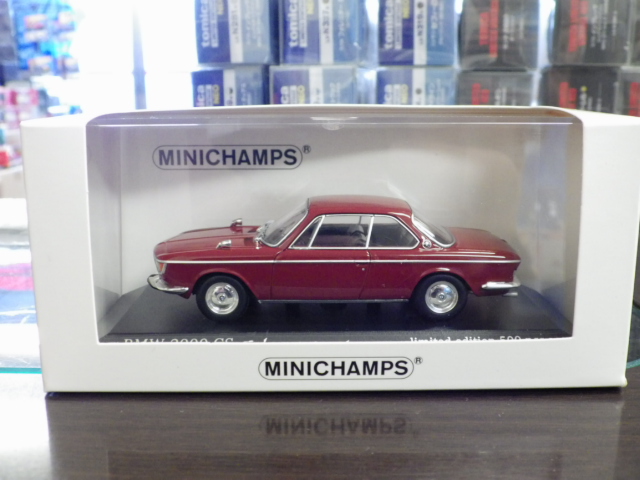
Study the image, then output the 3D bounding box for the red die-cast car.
[{"bbox_3d":[0.003,0.004,0.220,0.105,0.032,0.039,-1,11,0],"label":"red die-cast car"}]

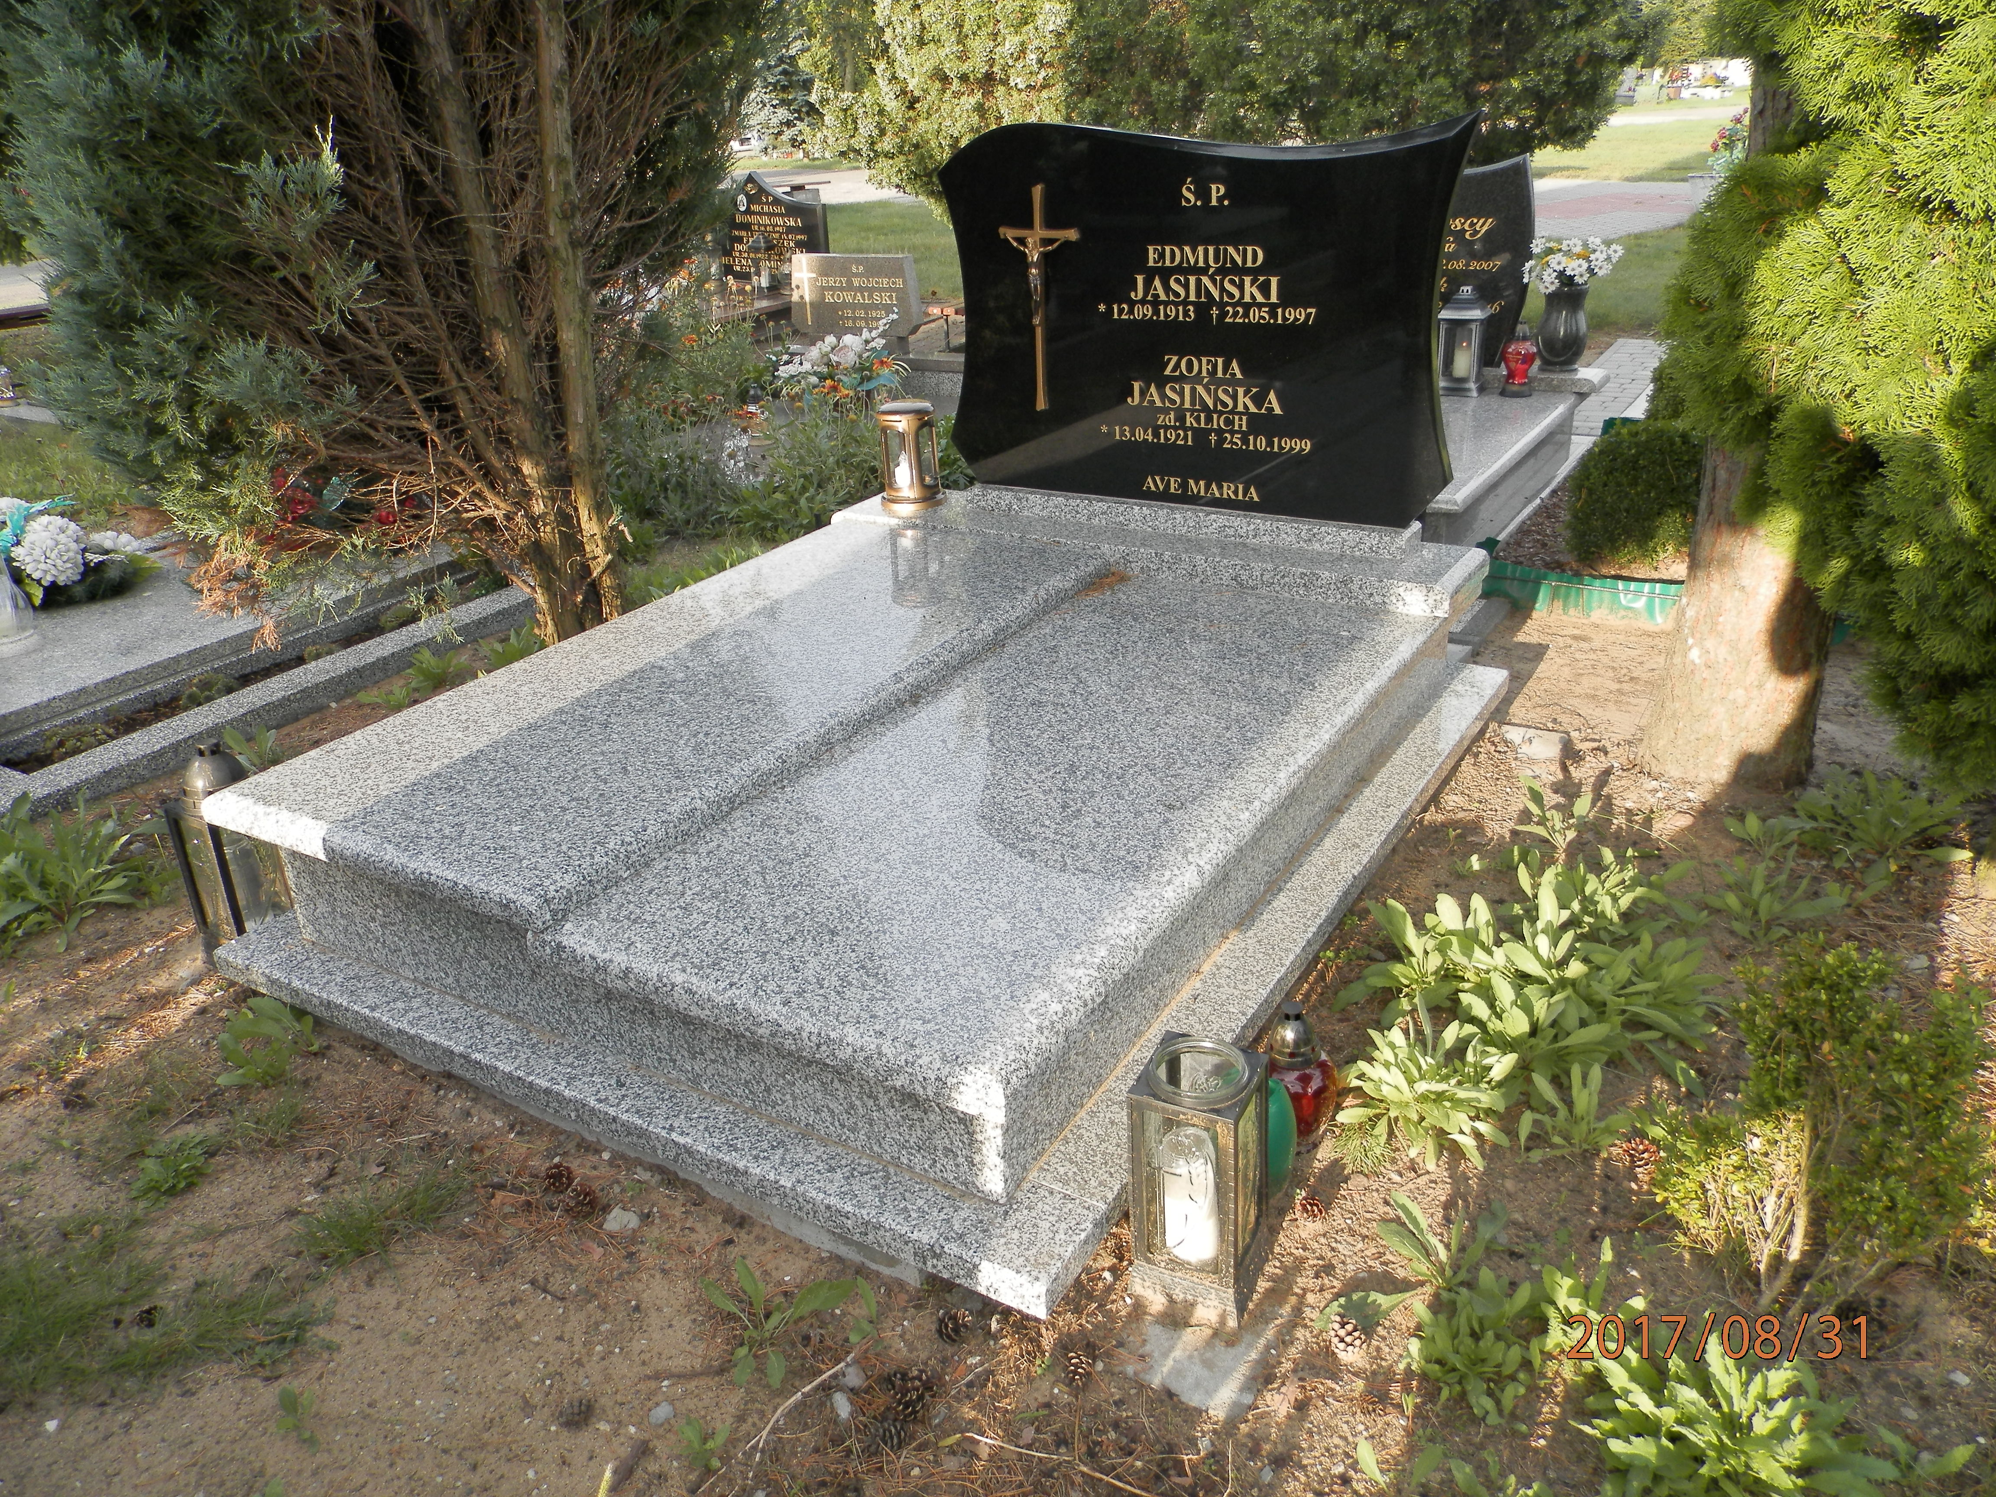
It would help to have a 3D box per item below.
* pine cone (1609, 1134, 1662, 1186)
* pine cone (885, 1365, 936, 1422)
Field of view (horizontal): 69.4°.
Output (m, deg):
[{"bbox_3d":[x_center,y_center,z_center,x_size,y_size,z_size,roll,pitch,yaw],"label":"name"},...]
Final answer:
[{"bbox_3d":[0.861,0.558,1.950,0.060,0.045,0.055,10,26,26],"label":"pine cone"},{"bbox_3d":[-0.099,0.733,1.637,0.050,0.045,0.056,-5,24,-6],"label":"pine cone"}]

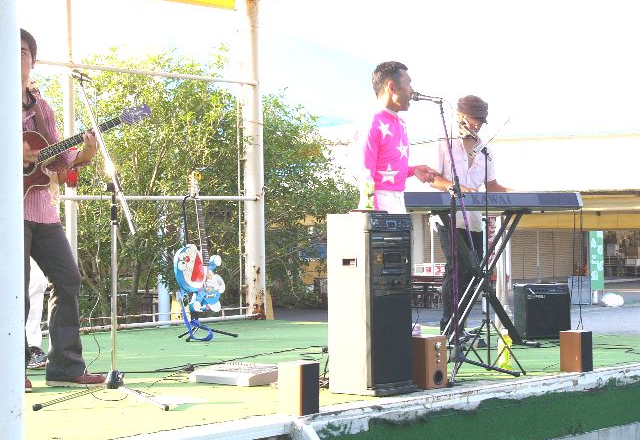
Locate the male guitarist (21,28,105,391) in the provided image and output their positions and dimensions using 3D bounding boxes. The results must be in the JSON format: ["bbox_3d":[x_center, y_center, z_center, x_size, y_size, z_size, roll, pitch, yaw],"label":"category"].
[{"bbox_3d":[-1.346,-0.051,7.200,0.570,1.750,0.460,-1,0,-30],"label":"male guitarist"}]

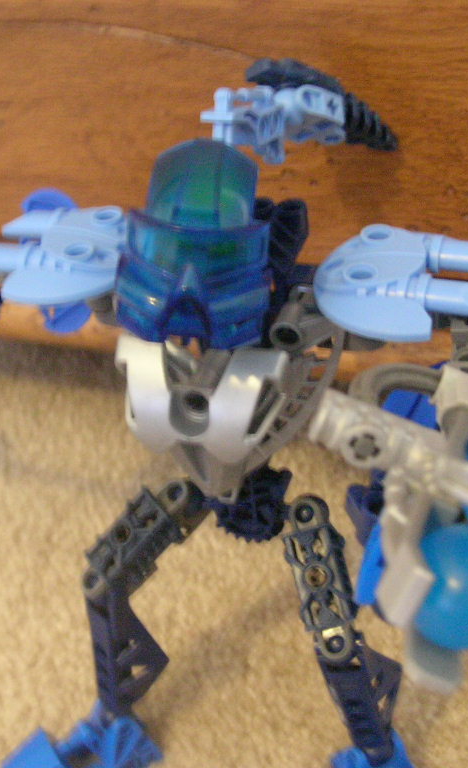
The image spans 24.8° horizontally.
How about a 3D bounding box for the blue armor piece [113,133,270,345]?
[{"bbox_3d":[-0.008,-0.028,0.217,0.030,0.039,0.025,6,22,4],"label":"blue armor piece"}]

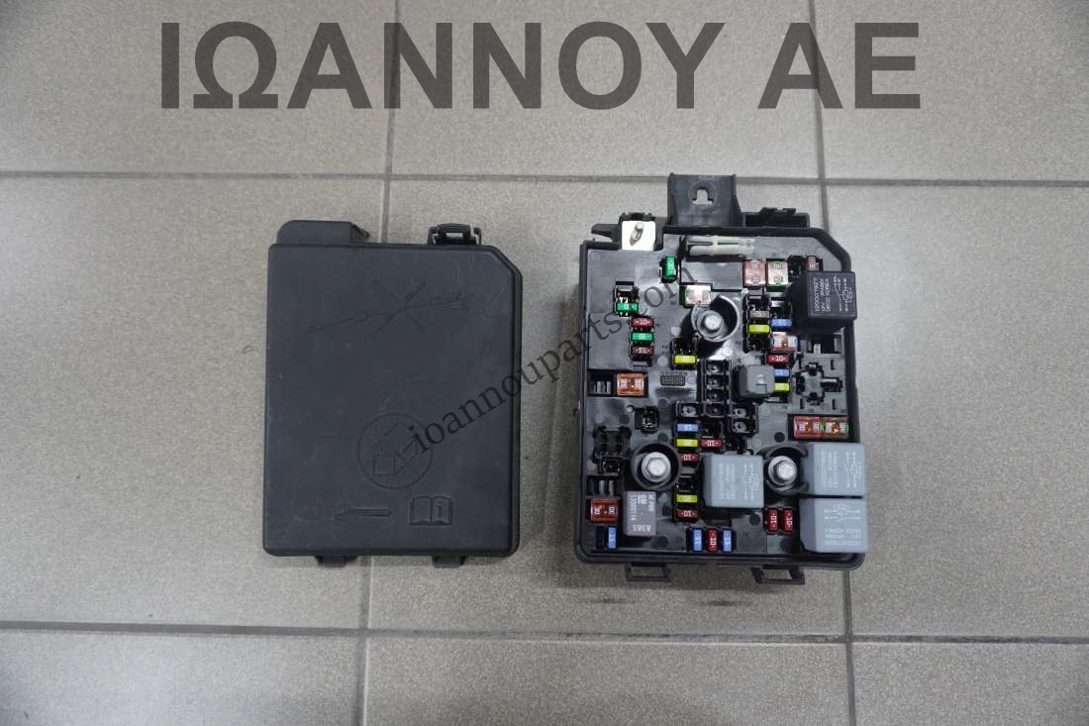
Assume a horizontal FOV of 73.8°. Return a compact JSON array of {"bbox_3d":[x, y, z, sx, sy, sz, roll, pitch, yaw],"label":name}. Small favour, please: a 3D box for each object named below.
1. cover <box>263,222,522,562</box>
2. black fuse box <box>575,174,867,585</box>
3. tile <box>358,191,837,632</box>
[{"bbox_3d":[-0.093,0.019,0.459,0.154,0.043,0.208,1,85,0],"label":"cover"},{"bbox_3d":[0.096,0.006,0.432,0.157,0.096,0.235,1,80,0],"label":"black fuse box"},{"bbox_3d":[0.040,0.022,0.483,0.298,0.010,0.298,1,80,0],"label":"tile"}]

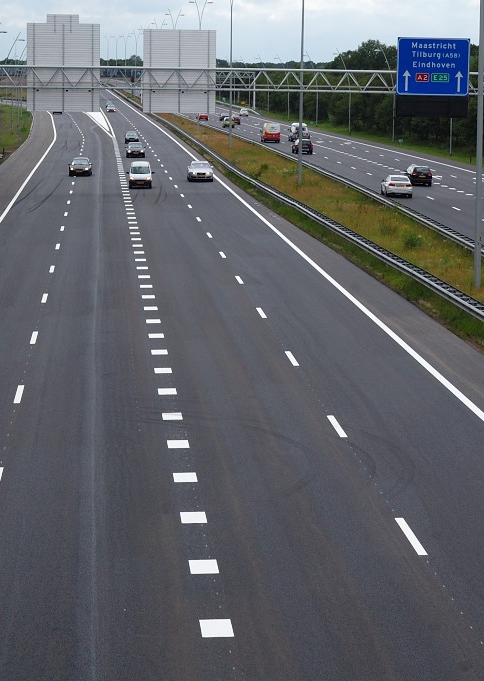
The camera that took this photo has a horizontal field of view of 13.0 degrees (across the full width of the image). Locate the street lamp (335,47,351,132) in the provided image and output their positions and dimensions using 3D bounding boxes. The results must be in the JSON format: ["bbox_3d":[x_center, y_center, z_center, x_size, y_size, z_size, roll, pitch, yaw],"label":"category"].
[{"bbox_3d":[15.250,-37.784,323.684,2.980,13.040,0.380,0,7,-4],"label":"street lamp"}]

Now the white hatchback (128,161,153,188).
[{"bbox_3d":[-7.380,-12.017,155.155,1.680,1.820,4.050,0,7,-4],"label":"white hatchback"}]

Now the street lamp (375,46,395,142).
[{"bbox_3d":[19.201,-33.240,287.144,2.980,13.110,0.380,0,7,-4],"label":"street lamp"}]

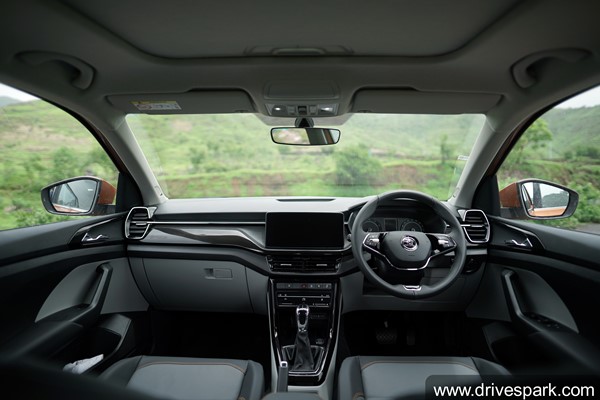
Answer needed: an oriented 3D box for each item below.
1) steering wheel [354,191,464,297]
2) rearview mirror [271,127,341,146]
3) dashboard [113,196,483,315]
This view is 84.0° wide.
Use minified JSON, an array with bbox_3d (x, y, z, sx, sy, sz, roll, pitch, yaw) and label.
[{"bbox_3d":[0.367,0.144,1.120,0.370,0.370,0.100,0,-20,1],"label":"steering wheel"},{"bbox_3d":[0.021,-0.215,1.140,0.236,0.064,0.042,-1,9,-10],"label":"rearview mirror"},{"bbox_3d":[0.023,0.204,1.431,1.420,0.430,0.460,0,6,0],"label":"dashboard"}]

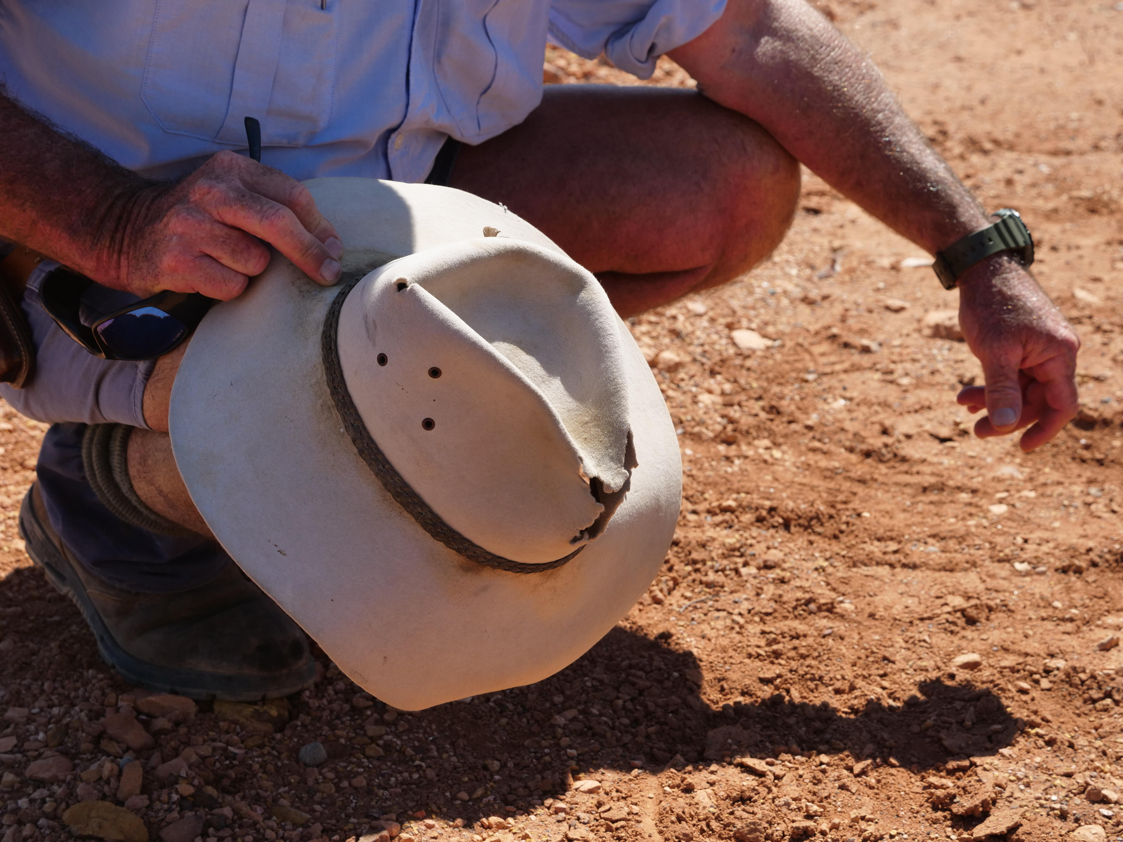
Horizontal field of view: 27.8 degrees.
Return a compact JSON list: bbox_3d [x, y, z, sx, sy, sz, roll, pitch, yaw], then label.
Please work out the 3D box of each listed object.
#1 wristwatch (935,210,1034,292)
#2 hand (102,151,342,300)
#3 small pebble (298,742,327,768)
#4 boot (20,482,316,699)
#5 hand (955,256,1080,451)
[{"bbox_3d":[0.291,-0.119,1.570,0.065,0.038,0.060,-28,6,-3],"label":"wristwatch"},{"bbox_3d":[-0.232,-0.132,1.540,0.155,0.075,0.090,9,48,20],"label":"hand"},{"bbox_3d":[-0.184,0.247,1.680,0.019,0.016,0.021,0,27,0],"label":"small pebble"},{"bbox_3d":[-0.314,0.115,1.770,0.285,0.125,0.115,31,39,31],"label":"boot"},{"bbox_3d":[0.318,-0.047,1.580,0.078,0.130,0.085,-11,9,9],"label":"hand"}]

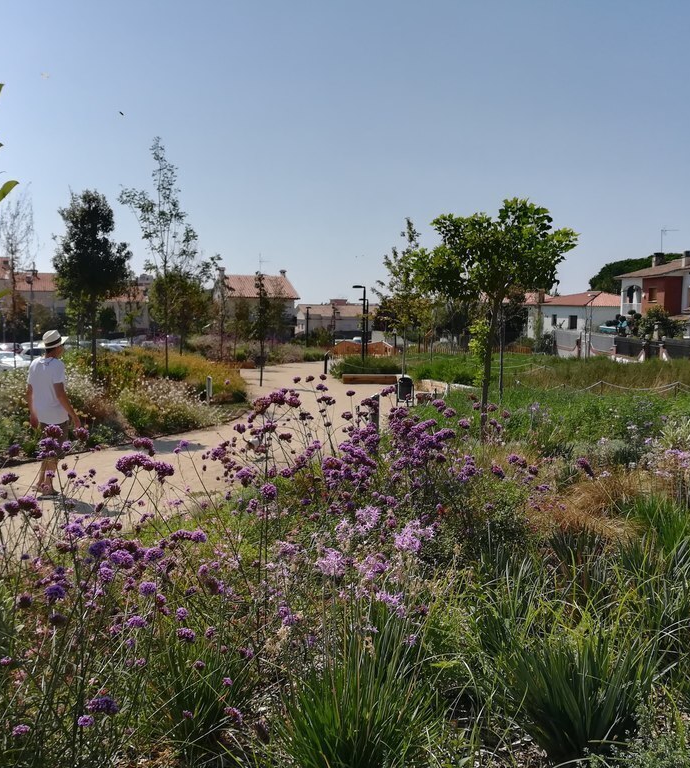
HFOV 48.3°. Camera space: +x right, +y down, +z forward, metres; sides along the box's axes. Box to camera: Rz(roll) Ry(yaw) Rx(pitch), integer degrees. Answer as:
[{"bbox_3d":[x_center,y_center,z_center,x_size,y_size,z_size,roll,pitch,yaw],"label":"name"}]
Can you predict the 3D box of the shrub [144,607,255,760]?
[{"bbox_3d":[-0.597,1.238,3.200,0.440,0.470,0.440,1,6,0],"label":"shrub"}]

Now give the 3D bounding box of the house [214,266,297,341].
[{"bbox_3d":[-9.026,-7.403,78.000,7.300,8.100,8.800,-1,6,-18],"label":"house"}]

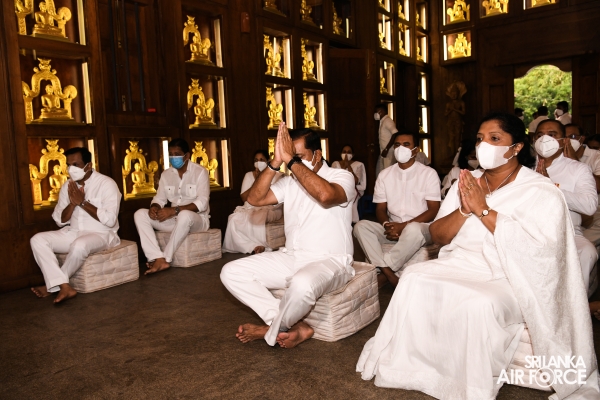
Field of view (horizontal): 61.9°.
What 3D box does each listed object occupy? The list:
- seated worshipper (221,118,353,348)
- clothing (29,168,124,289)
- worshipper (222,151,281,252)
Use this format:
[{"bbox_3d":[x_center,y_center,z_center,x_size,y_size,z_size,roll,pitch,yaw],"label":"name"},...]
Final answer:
[{"bbox_3d":[-0.050,0.146,2.720,0.660,1.070,0.660,3,8,41],"label":"seated worshipper"},{"bbox_3d":[-1.659,0.222,3.785,0.524,0.879,0.580,0,6,29],"label":"clothing"},{"bbox_3d":[-0.445,-0.020,4.970,0.540,0.980,0.660,1,7,33],"label":"worshipper"}]

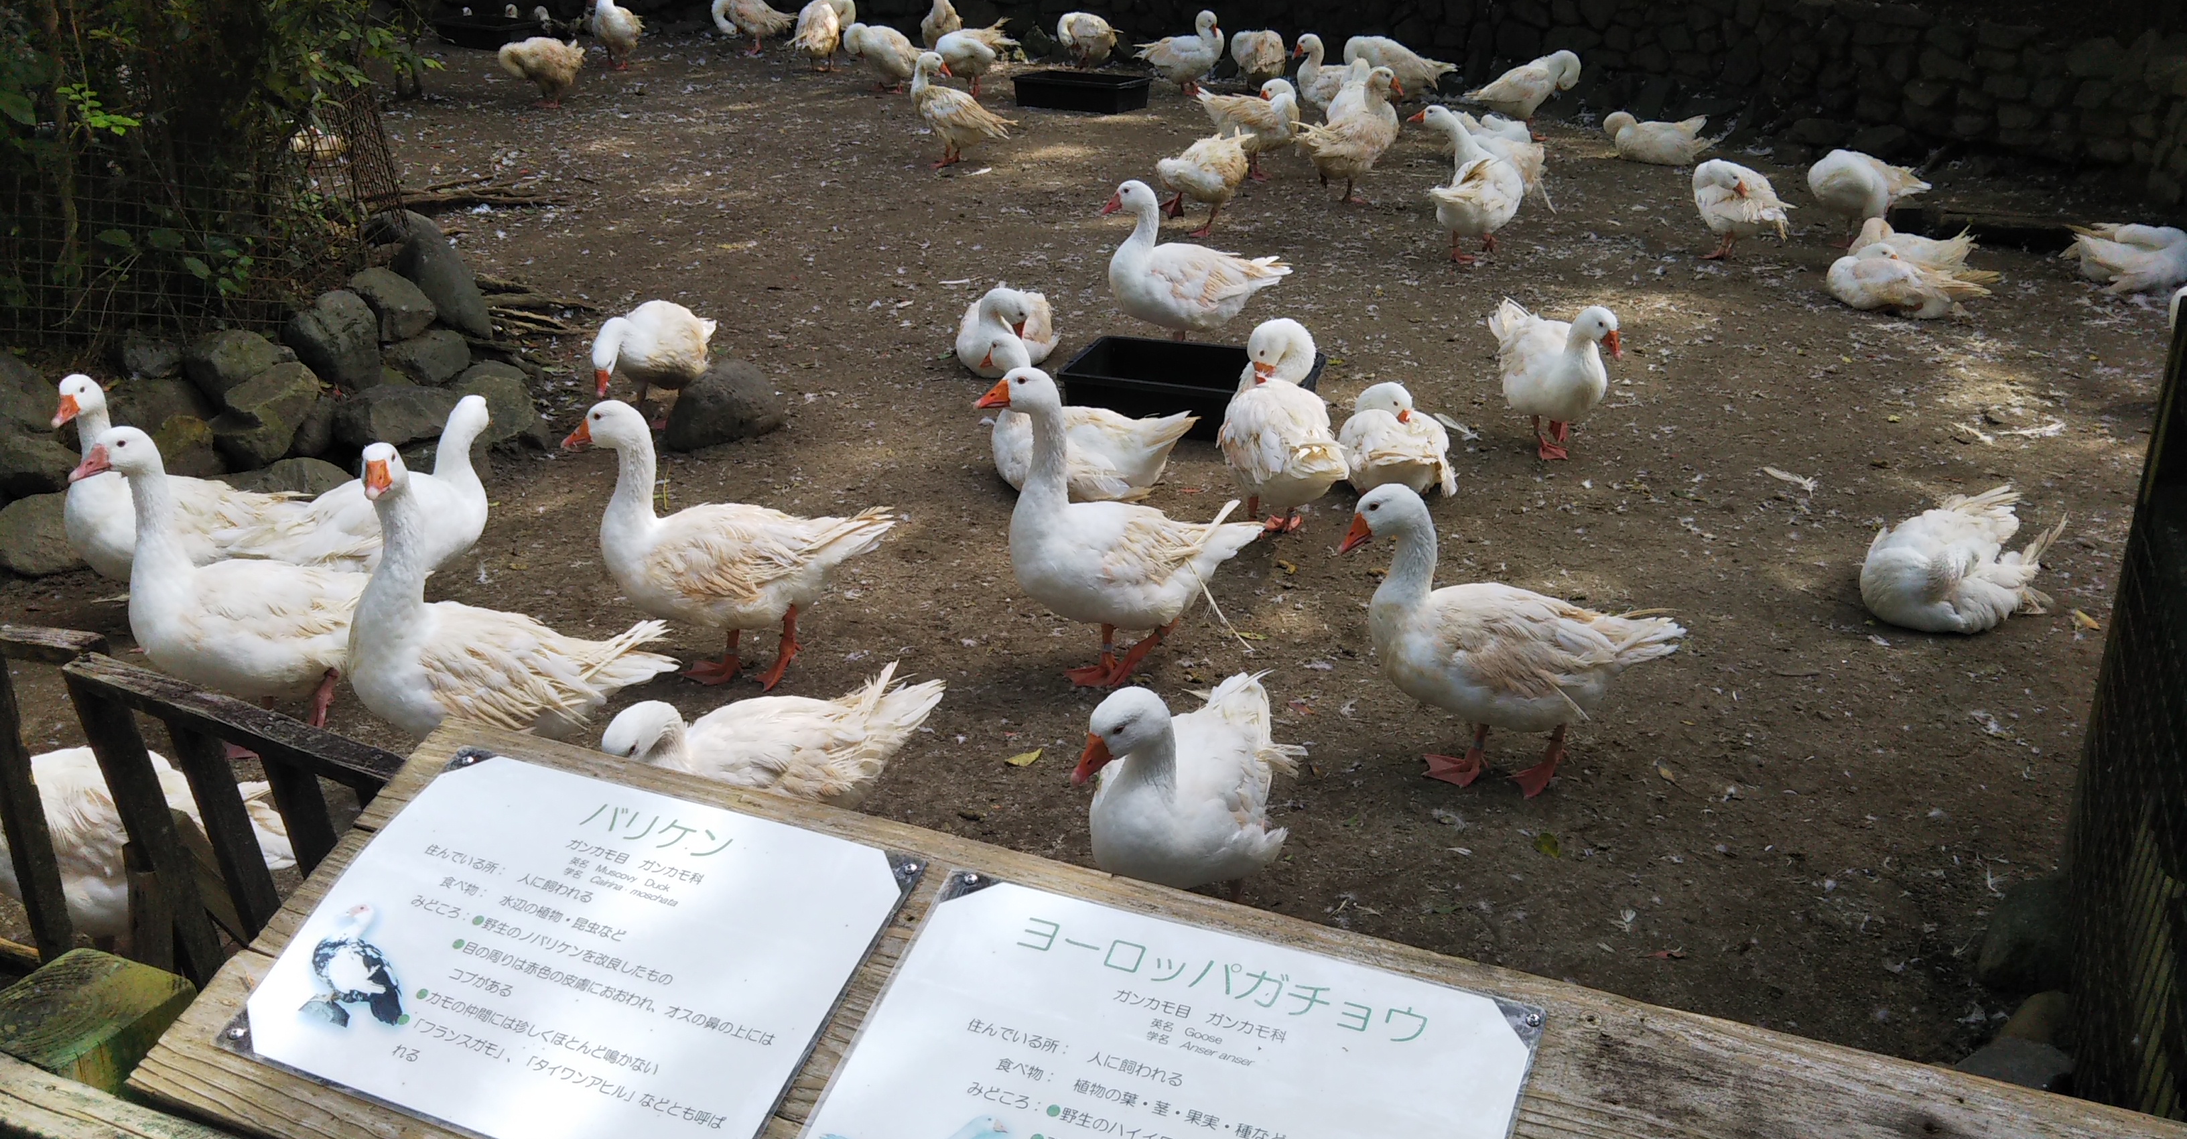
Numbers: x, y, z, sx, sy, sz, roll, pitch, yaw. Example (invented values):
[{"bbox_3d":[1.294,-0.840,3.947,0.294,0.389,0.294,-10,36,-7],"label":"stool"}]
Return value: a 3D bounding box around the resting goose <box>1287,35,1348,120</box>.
[{"bbox_3d":[1.507,-2.902,11.189,0.640,0.540,0.270,-1,22,-5],"label":"resting goose"}]

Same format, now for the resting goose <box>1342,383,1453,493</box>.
[{"bbox_3d":[0.832,-0.387,5.139,0.284,0.275,0.482,-4,23,-12],"label":"resting goose"}]

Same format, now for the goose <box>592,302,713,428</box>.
[{"bbox_3d":[-1.271,-0.625,5.537,0.267,0.370,0.516,14,26,29],"label":"goose"}]

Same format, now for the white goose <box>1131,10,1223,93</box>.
[{"bbox_3d":[0.570,-3.439,12.583,0.601,0.521,0.280,6,23,14],"label":"white goose"}]

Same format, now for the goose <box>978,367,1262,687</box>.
[{"bbox_3d":[0.062,-0.099,3.809,0.620,0.680,0.270,-7,23,-18],"label":"goose"}]

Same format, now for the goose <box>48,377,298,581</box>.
[{"bbox_3d":[-1.896,-0.137,4.018,0.525,0.605,0.267,-6,23,-15],"label":"goose"}]

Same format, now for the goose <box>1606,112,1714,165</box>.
[{"bbox_3d":[2.898,-2.225,9.703,0.559,0.258,0.267,4,23,8],"label":"goose"}]

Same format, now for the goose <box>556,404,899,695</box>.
[{"bbox_3d":[-0.729,-0.056,3.855,0.650,0.610,0.270,-3,22,-10],"label":"goose"}]

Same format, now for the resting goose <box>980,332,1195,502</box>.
[{"bbox_3d":[0.003,-0.415,4.942,0.580,0.410,0.280,-3,22,-9],"label":"resting goose"}]

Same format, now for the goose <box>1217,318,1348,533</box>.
[{"bbox_3d":[0.478,-0.358,4.742,0.284,0.516,0.533,-11,25,-26],"label":"goose"}]

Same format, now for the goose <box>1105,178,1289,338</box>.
[{"bbox_3d":[0.330,-0.950,6.023,0.610,0.600,0.270,-2,22,-6],"label":"goose"}]

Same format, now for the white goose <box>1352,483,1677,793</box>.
[{"bbox_3d":[0.766,0.119,3.517,0.630,0.568,0.267,4,23,8],"label":"white goose"}]

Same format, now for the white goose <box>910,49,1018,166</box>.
[{"bbox_3d":[-0.673,-2.373,9.784,0.624,0.548,0.260,12,25,25],"label":"white goose"}]

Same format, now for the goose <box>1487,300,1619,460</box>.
[{"bbox_3d":[1.304,-0.576,5.399,0.258,0.439,0.593,-8,24,-20],"label":"goose"}]

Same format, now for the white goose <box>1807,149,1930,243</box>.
[{"bbox_3d":[3.405,-1.648,8.312,0.550,0.430,0.270,-5,23,-16],"label":"white goose"}]

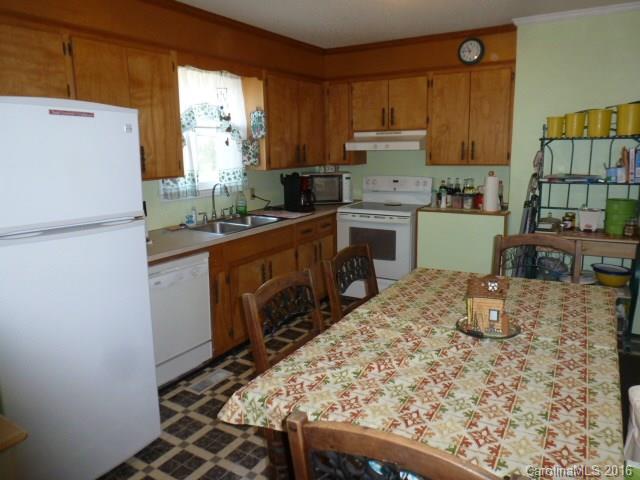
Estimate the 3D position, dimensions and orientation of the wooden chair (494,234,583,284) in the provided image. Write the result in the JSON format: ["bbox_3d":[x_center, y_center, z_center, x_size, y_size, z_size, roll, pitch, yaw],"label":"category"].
[{"bbox_3d":[1.237,0.484,2.665,0.470,0.990,0.520,5,13,28],"label":"wooden chair"}]

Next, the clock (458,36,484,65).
[{"bbox_3d":[1.300,-1.615,3.801,0.220,0.220,0.045,6,14,31],"label":"clock"}]

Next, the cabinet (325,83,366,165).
[{"bbox_3d":[0.270,-1.226,4.728,0.310,0.830,0.340,6,14,32],"label":"cabinet"}]

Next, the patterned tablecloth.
[{"bbox_3d":[0.638,0.446,1.930,1.130,0.140,1.840,6,14,30],"label":"patterned tablecloth"}]

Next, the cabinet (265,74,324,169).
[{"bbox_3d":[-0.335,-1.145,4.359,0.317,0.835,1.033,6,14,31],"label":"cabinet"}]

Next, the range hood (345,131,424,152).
[{"bbox_3d":[0.711,-0.993,4.447,0.766,0.176,0.473,6,14,31],"label":"range hood"}]

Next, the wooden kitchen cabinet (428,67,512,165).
[{"bbox_3d":[1.390,-1.113,4.081,0.738,0.835,0.337,6,14,31],"label":"wooden kitchen cabinet"}]

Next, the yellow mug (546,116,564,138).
[{"bbox_3d":[1.800,-0.856,3.395,0.115,0.150,0.115,6,14,32],"label":"yellow mug"}]

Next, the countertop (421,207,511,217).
[{"bbox_3d":[1.351,-0.281,4.084,0.780,0.040,0.560,6,14,32],"label":"countertop"}]

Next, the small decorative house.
[{"bbox_3d":[0.703,0.264,1.869,0.158,0.225,0.140,2,12,11],"label":"small decorative house"}]

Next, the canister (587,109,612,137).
[{"bbox_3d":[2.045,-0.849,3.238,0.150,0.190,0.150,6,14,32],"label":"canister"}]

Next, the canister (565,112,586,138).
[{"bbox_3d":[1.891,-0.844,3.286,0.130,0.172,0.130,6,14,31],"label":"canister"}]

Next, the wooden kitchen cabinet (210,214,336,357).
[{"bbox_3d":[-0.555,0.287,3.958,0.620,0.890,1.761,6,14,31],"label":"wooden kitchen cabinet"}]

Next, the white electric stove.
[{"bbox_3d":[0.677,-0.021,4.567,0.768,1.207,0.645,6,14,31],"label":"white electric stove"}]

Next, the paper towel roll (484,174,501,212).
[{"bbox_3d":[1.468,-0.390,3.789,0.132,0.310,0.132,6,14,32],"label":"paper towel roll"}]

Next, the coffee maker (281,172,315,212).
[{"bbox_3d":[-0.199,-0.463,4.402,0.245,0.345,0.190,9,16,40],"label":"coffee maker"}]

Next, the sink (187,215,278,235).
[{"bbox_3d":[-0.696,-0.051,3.780,0.510,0.180,0.820,6,14,32],"label":"sink"}]

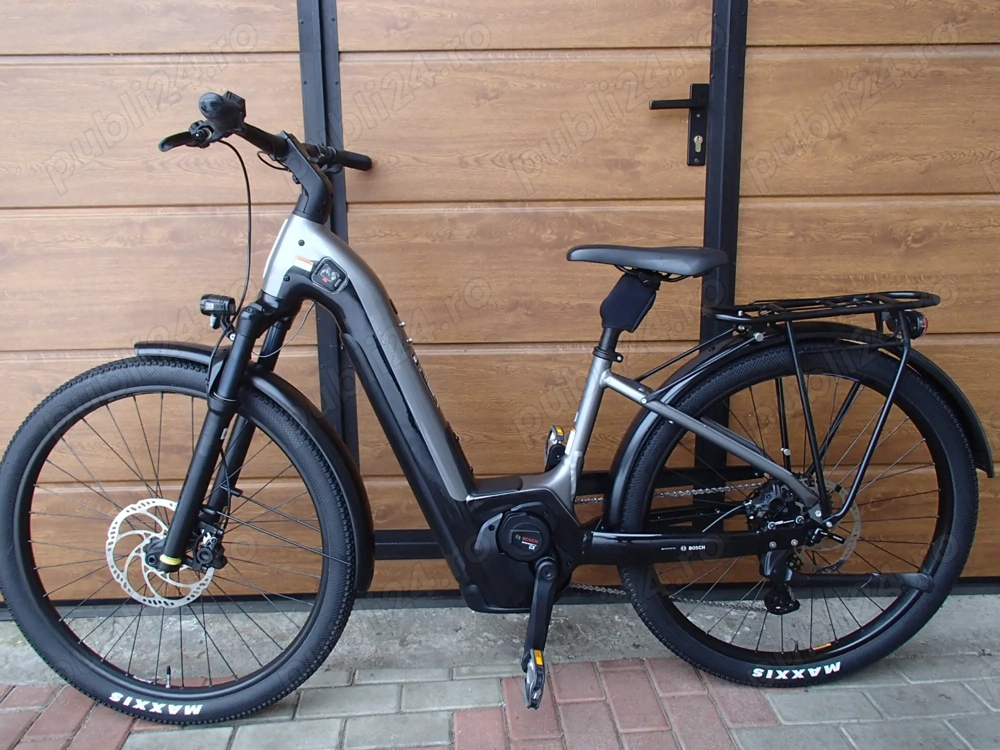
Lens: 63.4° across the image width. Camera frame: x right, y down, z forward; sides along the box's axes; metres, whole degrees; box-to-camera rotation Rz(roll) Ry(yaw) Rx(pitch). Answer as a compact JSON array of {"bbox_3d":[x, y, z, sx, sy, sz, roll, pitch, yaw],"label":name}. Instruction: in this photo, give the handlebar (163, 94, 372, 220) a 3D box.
[{"bbox_3d":[-0.356,-0.352,1.390,0.135,0.177,0.695,1,9,8],"label":"handlebar"}]

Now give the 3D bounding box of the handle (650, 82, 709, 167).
[{"bbox_3d":[0.374,-0.522,1.689,0.131,0.166,0.058,-1,12,-1],"label":"handle"}]

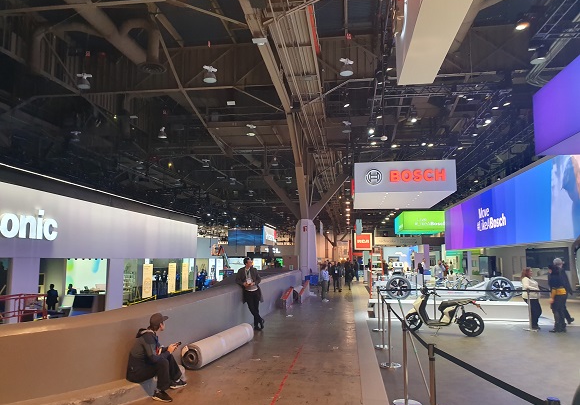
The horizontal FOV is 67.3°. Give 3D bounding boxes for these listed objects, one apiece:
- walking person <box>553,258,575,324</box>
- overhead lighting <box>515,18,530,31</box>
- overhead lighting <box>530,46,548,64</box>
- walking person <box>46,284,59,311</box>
[{"bbox_3d":[7.163,2.378,11.540,0.550,1.740,0.480,3,-8,-22],"label":"walking person"},{"bbox_3d":[7.045,-5.379,13.200,0.420,0.400,0.420,-1,-7,8],"label":"overhead lighting"},{"bbox_3d":[10.219,-6.065,17.913,0.600,0.620,0.580,-1,-7,8],"label":"overhead lighting"},{"bbox_3d":[-9.926,4.255,18.206,0.520,1.750,0.380,2,-8,-14],"label":"walking person"}]

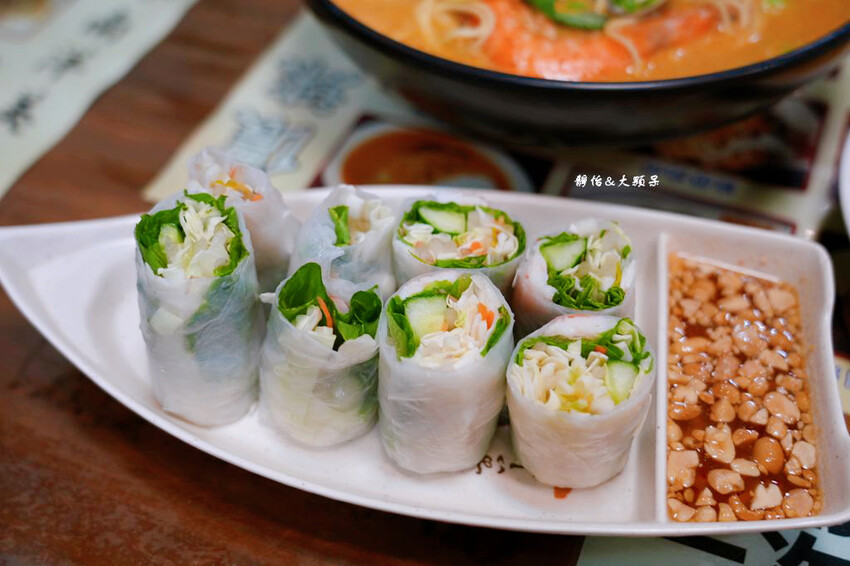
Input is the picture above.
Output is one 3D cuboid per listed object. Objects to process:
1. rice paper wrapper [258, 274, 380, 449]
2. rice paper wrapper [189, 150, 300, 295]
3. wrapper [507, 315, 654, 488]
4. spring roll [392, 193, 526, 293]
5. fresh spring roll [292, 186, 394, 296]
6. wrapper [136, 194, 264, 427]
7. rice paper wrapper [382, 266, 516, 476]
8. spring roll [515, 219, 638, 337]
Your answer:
[{"bbox_3d":[-0.033,0.024,0.319,0.035,0.047,0.035,0,45,0],"label":"rice paper wrapper"},{"bbox_3d":[-0.061,-0.013,0.346,0.032,0.061,0.032,0,45,0],"label":"rice paper wrapper"},{"bbox_3d":[0.048,0.037,0.313,0.041,0.036,0.041,0,45,0],"label":"wrapper"},{"bbox_3d":[0.011,0.001,0.342,0.043,0.047,0.043,0,45,0],"label":"spring roll"},{"bbox_3d":[-0.029,-0.005,0.347,0.034,0.047,0.034,0,45,0],"label":"fresh spring roll"},{"bbox_3d":[-0.070,0.011,0.315,0.034,0.070,0.034,0,45,0],"label":"wrapper"},{"bbox_3d":[0.006,0.029,0.310,0.039,0.052,0.039,0,45,0],"label":"rice paper wrapper"},{"bbox_3d":[0.049,0.008,0.339,0.040,0.041,0.040,0,45,0],"label":"spring roll"}]

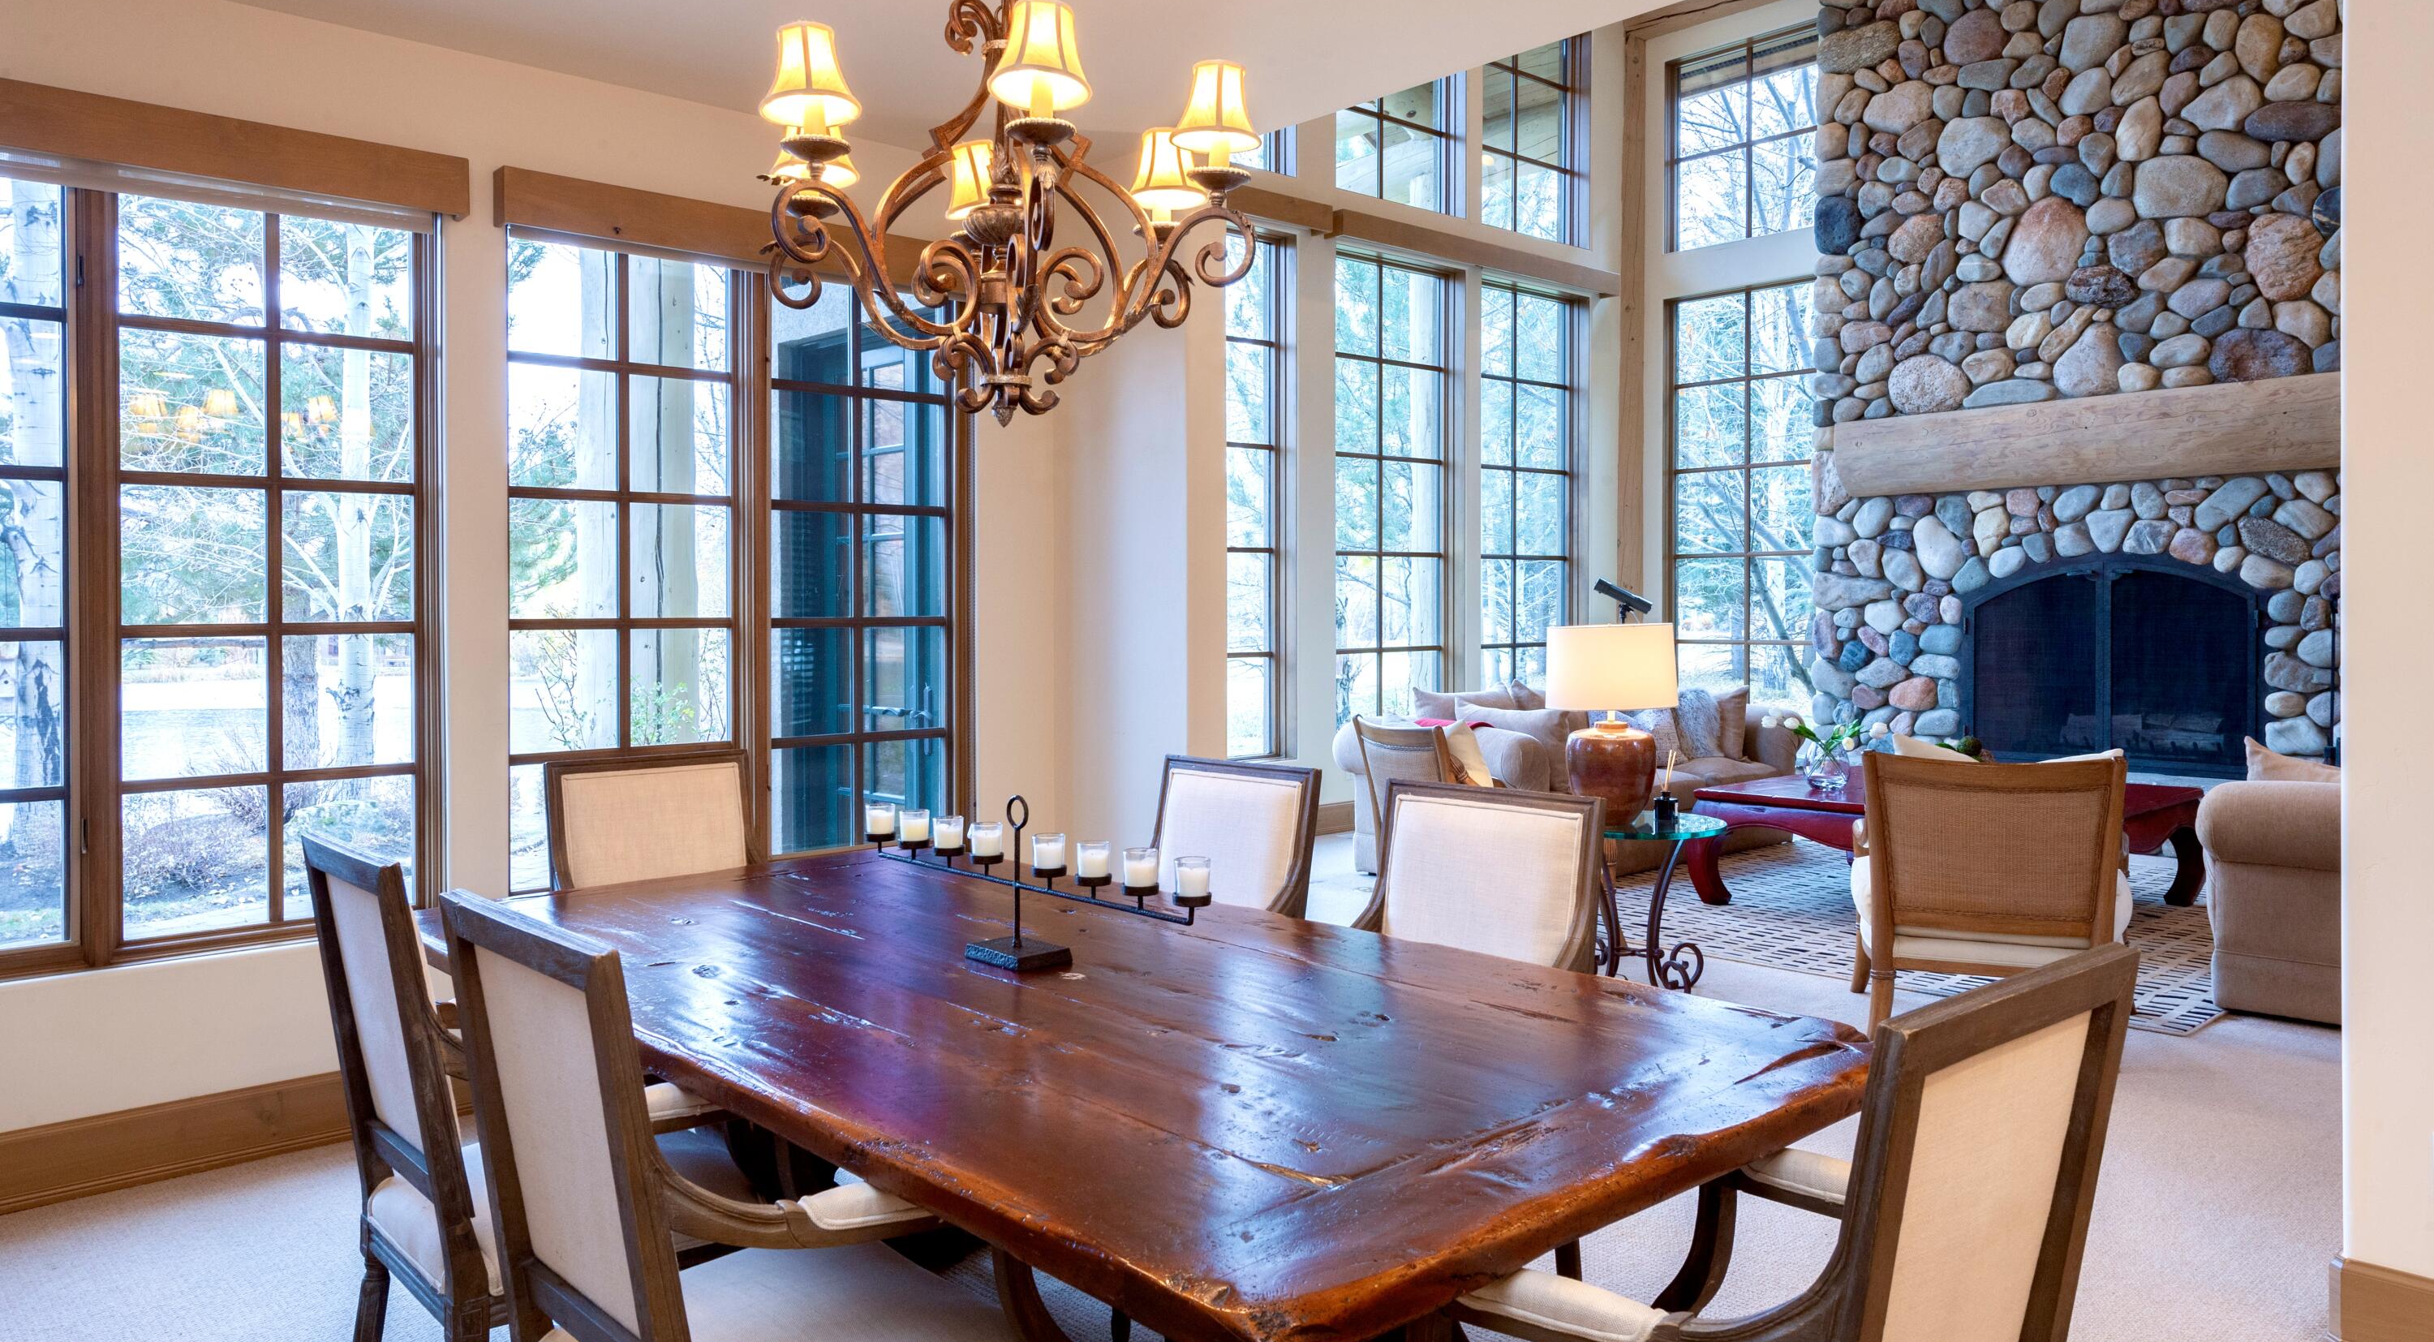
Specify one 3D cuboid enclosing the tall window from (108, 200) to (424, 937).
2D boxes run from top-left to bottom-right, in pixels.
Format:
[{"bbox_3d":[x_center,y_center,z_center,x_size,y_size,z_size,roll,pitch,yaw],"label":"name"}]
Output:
[{"bbox_3d":[-2.301,-0.252,3.979,0.685,1.816,0.079,-2,3,-42],"label":"tall window"}]

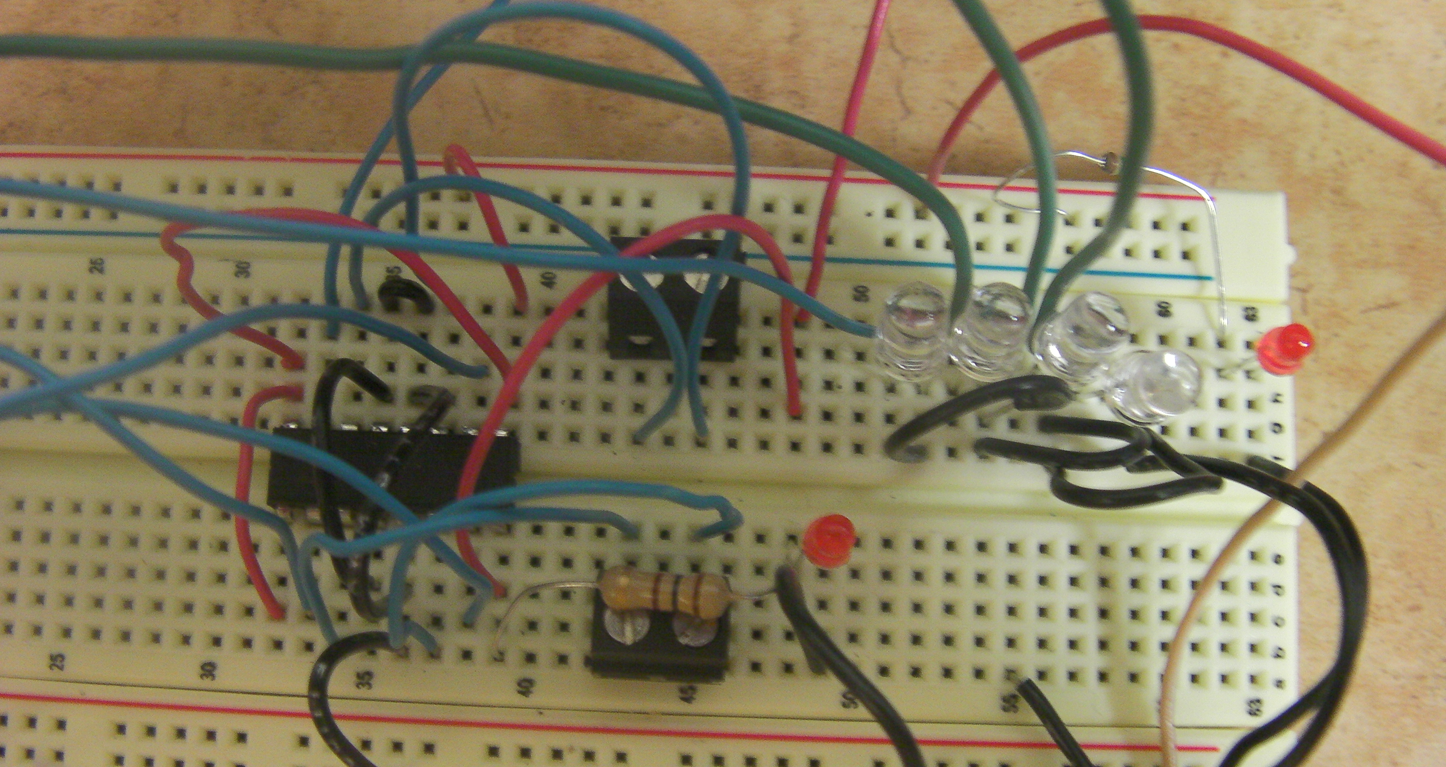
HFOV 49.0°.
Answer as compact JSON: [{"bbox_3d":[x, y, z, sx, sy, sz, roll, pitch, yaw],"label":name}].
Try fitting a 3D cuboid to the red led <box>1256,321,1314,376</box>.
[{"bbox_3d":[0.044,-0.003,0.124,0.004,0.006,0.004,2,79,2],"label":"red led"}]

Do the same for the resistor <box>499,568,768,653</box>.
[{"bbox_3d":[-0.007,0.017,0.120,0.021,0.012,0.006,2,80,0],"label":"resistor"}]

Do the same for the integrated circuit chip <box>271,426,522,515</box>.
[{"bbox_3d":[-0.026,0.007,0.125,0.019,0.004,0.007,2,80,0],"label":"integrated circuit chip"}]

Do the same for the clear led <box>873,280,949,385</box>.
[{"bbox_3d":[0.015,-0.004,0.123,0.006,0.009,0.006,1,62,4],"label":"clear led"}]

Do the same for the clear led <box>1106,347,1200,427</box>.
[{"bbox_3d":[0.034,0.000,0.122,0.006,0.009,0.006,3,84,-3],"label":"clear led"}]

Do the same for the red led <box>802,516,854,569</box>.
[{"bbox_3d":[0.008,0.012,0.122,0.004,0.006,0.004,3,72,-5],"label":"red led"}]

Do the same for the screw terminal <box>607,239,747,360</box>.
[{"bbox_3d":[-0.004,-0.007,0.125,0.010,0.010,0.008,2,80,0],"label":"screw terminal"}]

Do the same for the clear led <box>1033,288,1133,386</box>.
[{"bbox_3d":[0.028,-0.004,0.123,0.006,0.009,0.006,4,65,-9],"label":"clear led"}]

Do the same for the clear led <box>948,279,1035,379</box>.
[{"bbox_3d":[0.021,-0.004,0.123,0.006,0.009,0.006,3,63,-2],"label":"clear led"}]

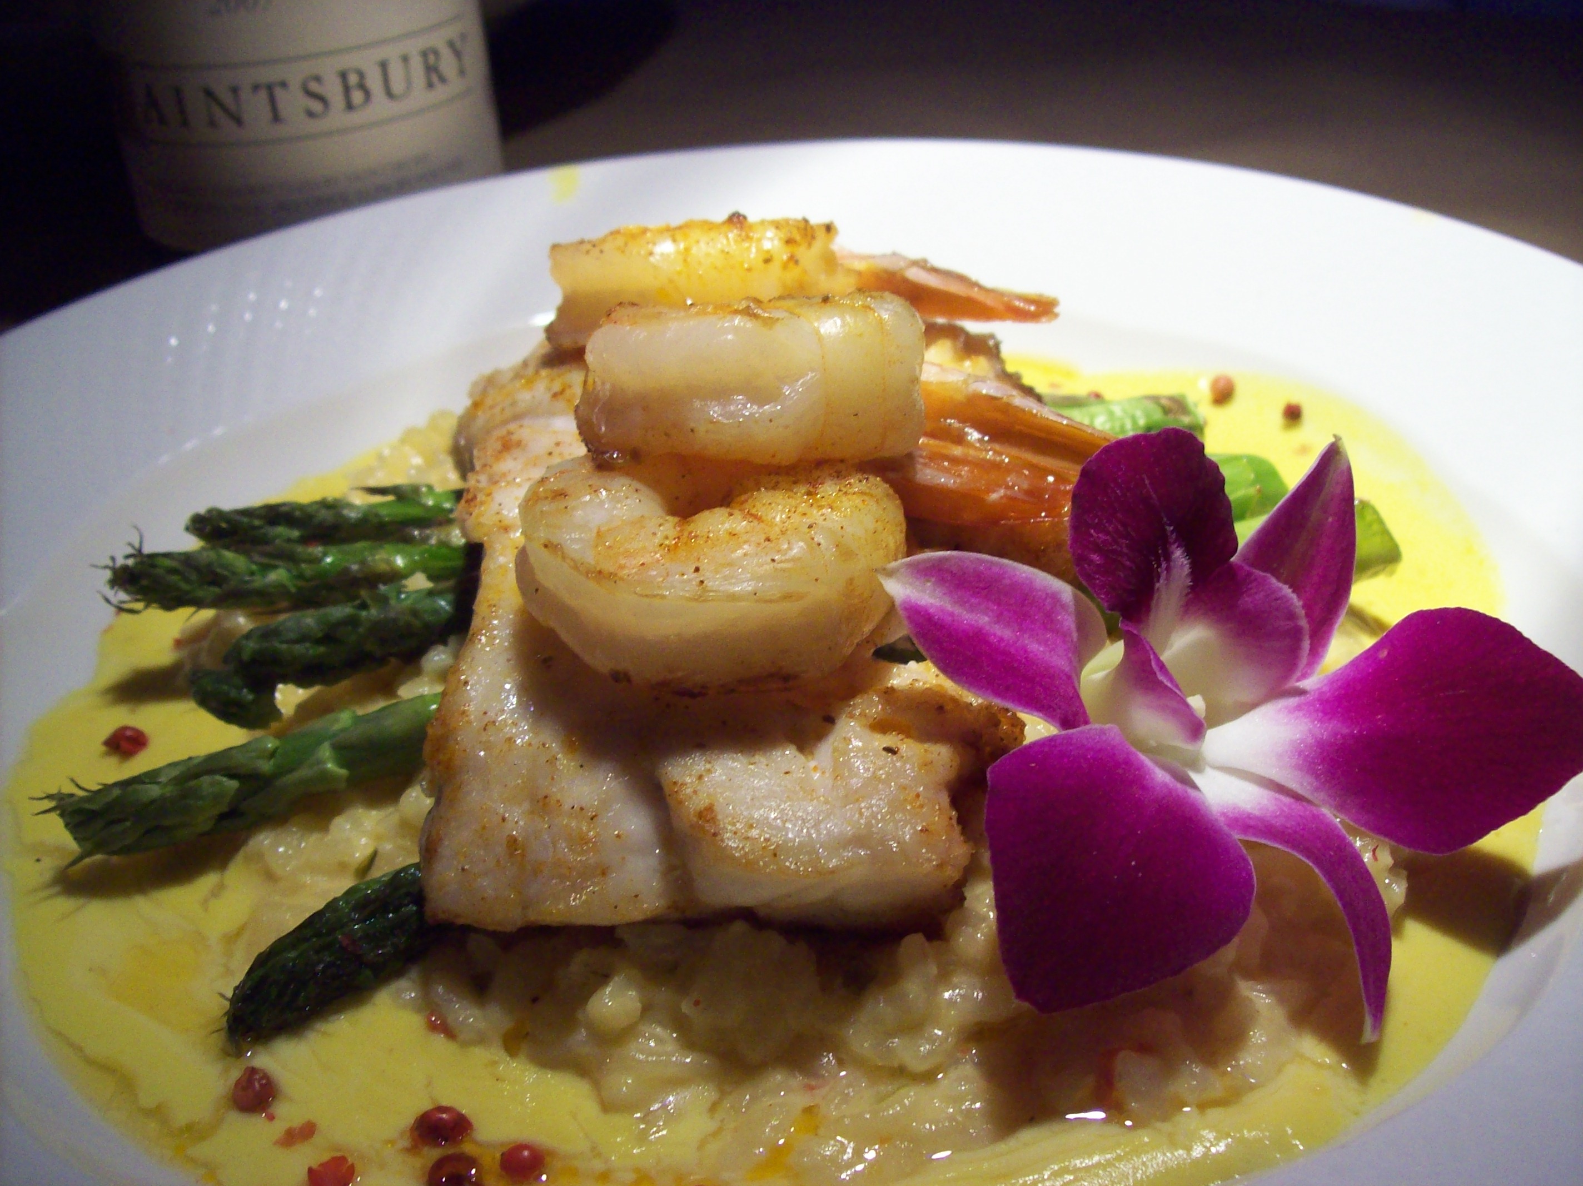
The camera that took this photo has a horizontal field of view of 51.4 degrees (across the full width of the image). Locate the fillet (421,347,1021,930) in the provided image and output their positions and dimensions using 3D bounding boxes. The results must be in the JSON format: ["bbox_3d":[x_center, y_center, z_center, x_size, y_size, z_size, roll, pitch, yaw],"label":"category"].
[{"bbox_3d":[-0.007,-0.003,0.206,0.066,0.027,0.100,-2,35,3],"label":"fillet"}]

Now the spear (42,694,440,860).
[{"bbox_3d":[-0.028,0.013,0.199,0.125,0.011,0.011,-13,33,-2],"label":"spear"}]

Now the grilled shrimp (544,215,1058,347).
[{"bbox_3d":[0.000,-0.046,0.234,0.071,0.019,0.031,-4,22,0],"label":"grilled shrimp"}]

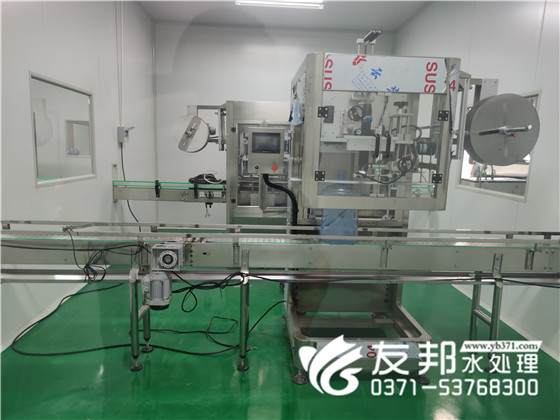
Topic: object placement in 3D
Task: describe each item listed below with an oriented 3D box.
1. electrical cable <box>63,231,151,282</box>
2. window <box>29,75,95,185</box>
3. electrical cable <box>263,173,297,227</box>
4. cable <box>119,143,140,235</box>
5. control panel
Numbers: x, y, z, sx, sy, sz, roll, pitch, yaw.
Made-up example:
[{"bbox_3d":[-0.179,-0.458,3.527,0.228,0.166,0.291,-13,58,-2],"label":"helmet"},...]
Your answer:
[{"bbox_3d":[-1.128,0.305,2.529,0.522,0.343,0.122,1,9,-3],"label":"electrical cable"},{"bbox_3d":[-2.101,-0.747,3.827,0.061,0.949,1.219,1,9,-3],"label":"window"},{"bbox_3d":[0.008,-0.072,3.014,0.272,0.406,0.112,1,9,-3],"label":"electrical cable"},{"bbox_3d":[-2.102,-0.298,5.523,0.173,1.306,0.245,1,9,-3],"label":"cable"},{"bbox_3d":[-0.107,-0.445,2.938,0.267,0.338,0.112,1,9,-3],"label":"control panel"}]

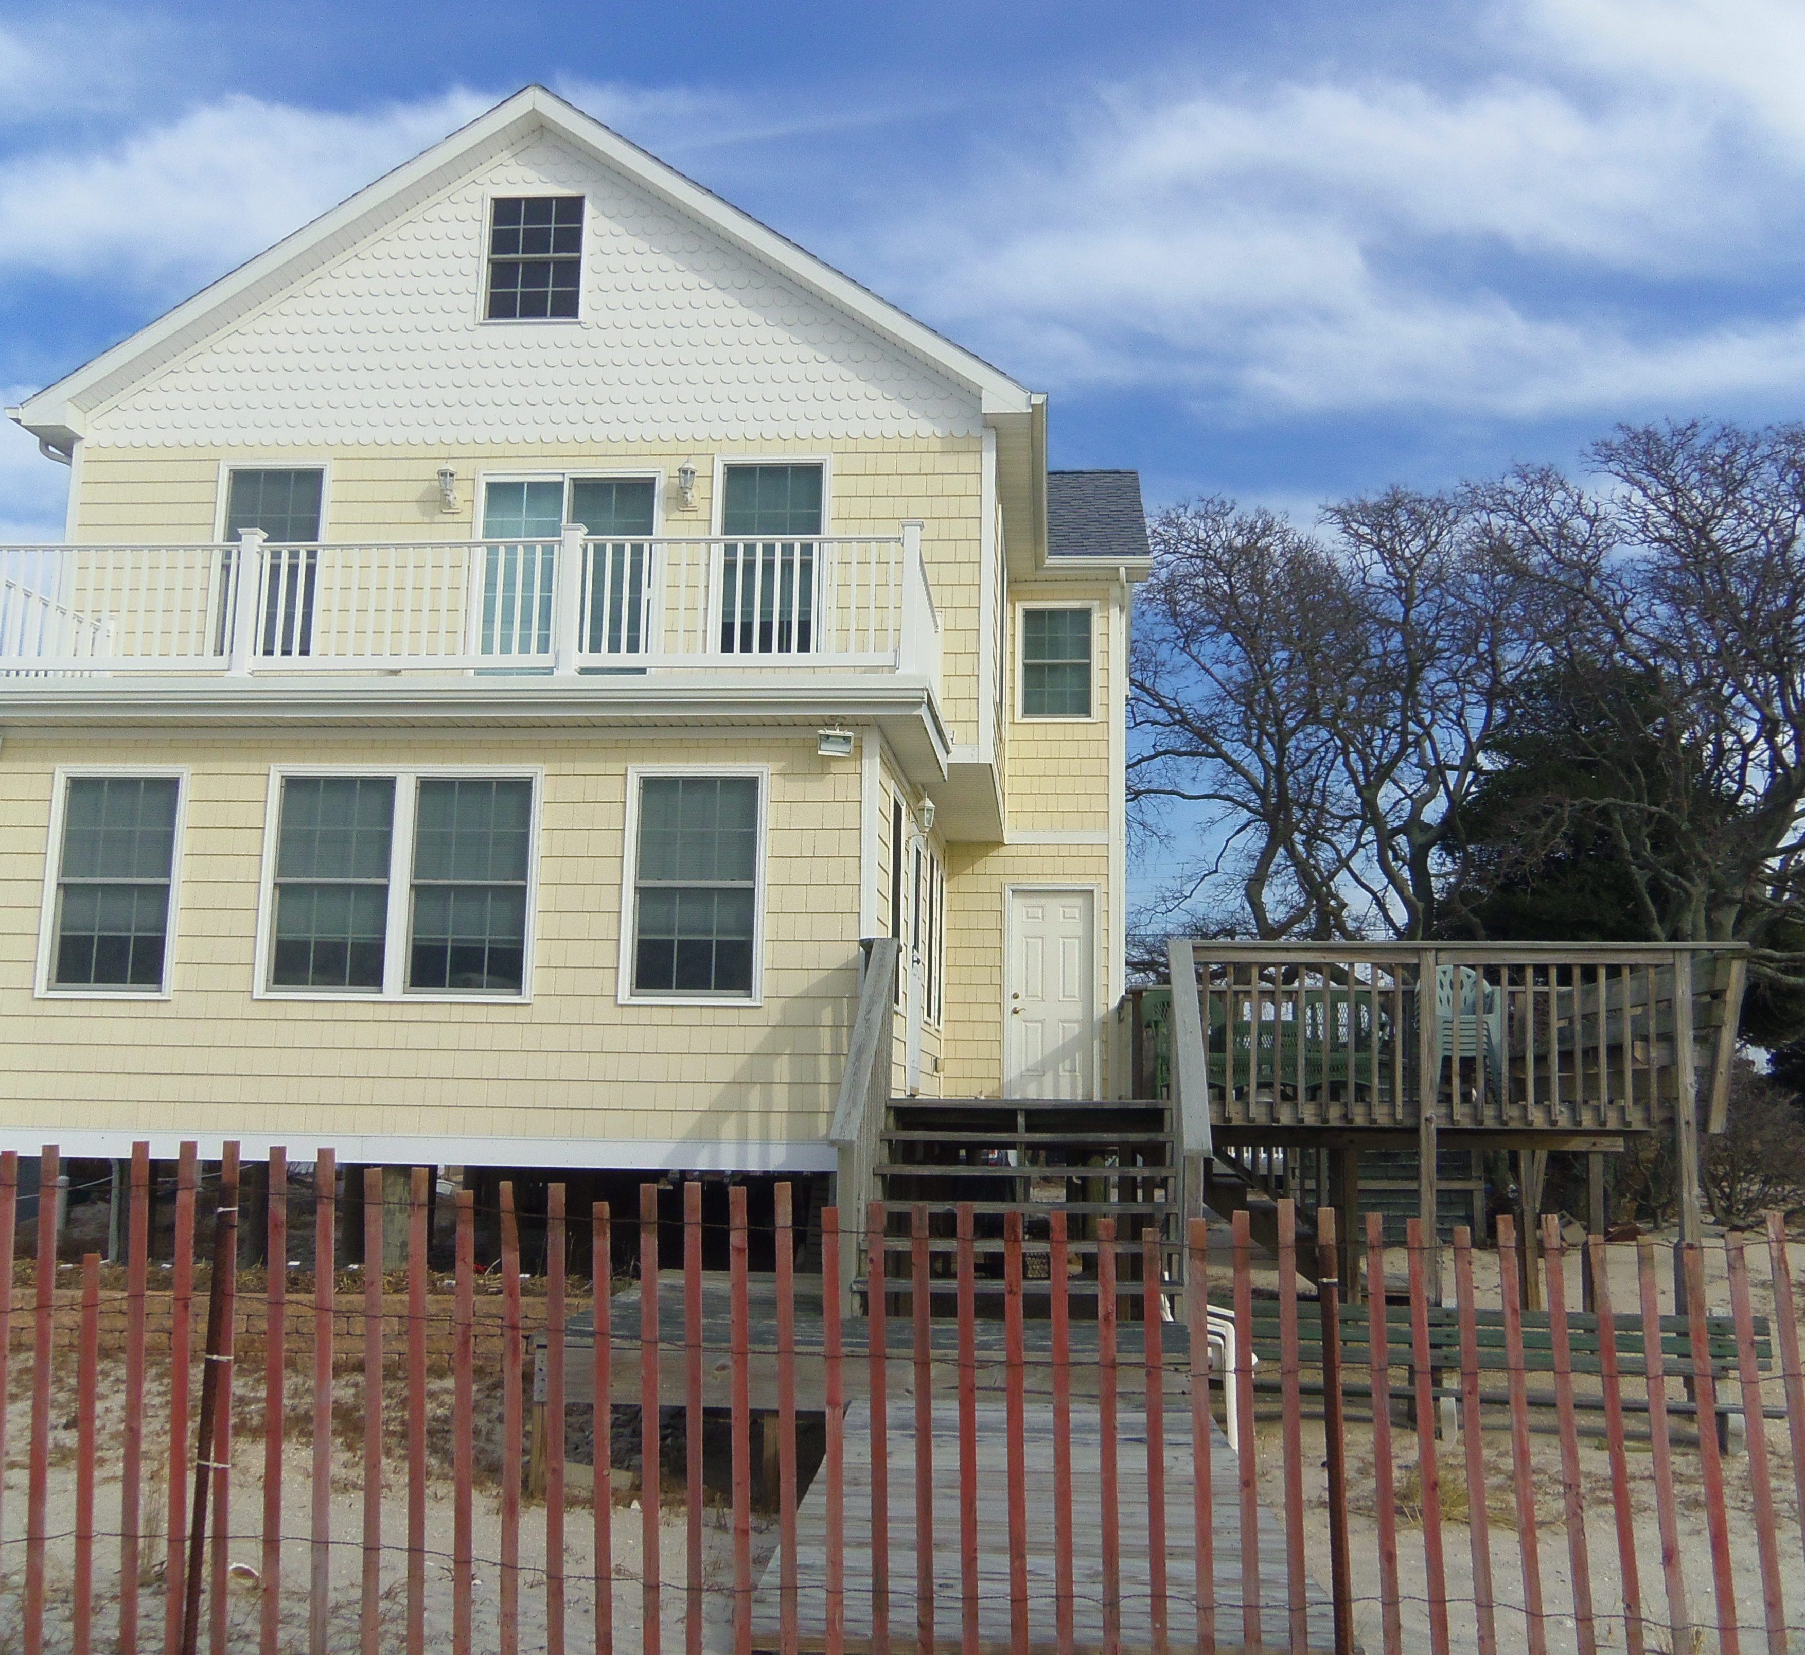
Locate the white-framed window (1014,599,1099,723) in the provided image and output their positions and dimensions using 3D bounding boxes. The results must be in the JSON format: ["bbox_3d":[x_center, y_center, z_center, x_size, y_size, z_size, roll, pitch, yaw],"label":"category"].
[{"bbox_3d":[1.533,-1.634,17.613,0.820,1.210,0.100,0,-9,4],"label":"white-framed window"}]

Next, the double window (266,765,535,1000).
[{"bbox_3d":[-3.248,0.356,11.520,1.820,1.510,0.120,0,-9,4],"label":"double window"}]

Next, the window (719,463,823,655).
[{"bbox_3d":[-1.014,-2.083,13.820,0.798,1.544,0.100,0,-8,5],"label":"window"}]

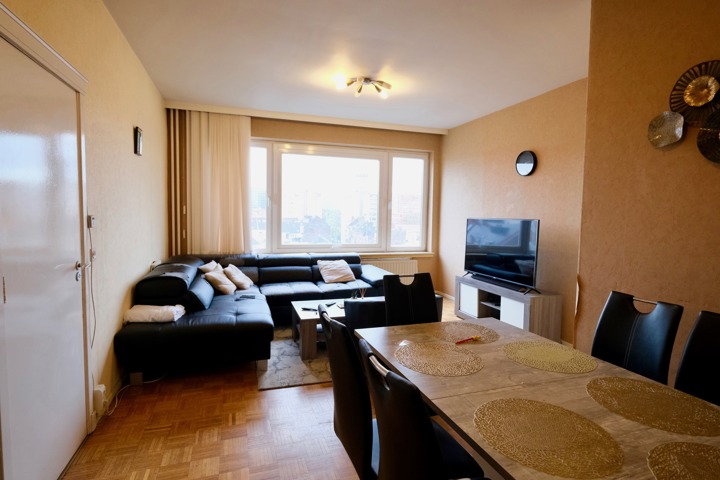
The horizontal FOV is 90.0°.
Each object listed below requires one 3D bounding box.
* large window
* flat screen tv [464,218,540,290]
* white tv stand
[{"bbox_3d":[-0.327,-0.632,5.766,3.230,1.740,0.150,0,4,-18],"label":"large window"},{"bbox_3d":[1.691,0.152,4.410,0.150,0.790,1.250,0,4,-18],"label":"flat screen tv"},{"bbox_3d":[1.769,0.832,4.500,0.420,0.545,1.370,0,4,-18],"label":"white tv stand"}]

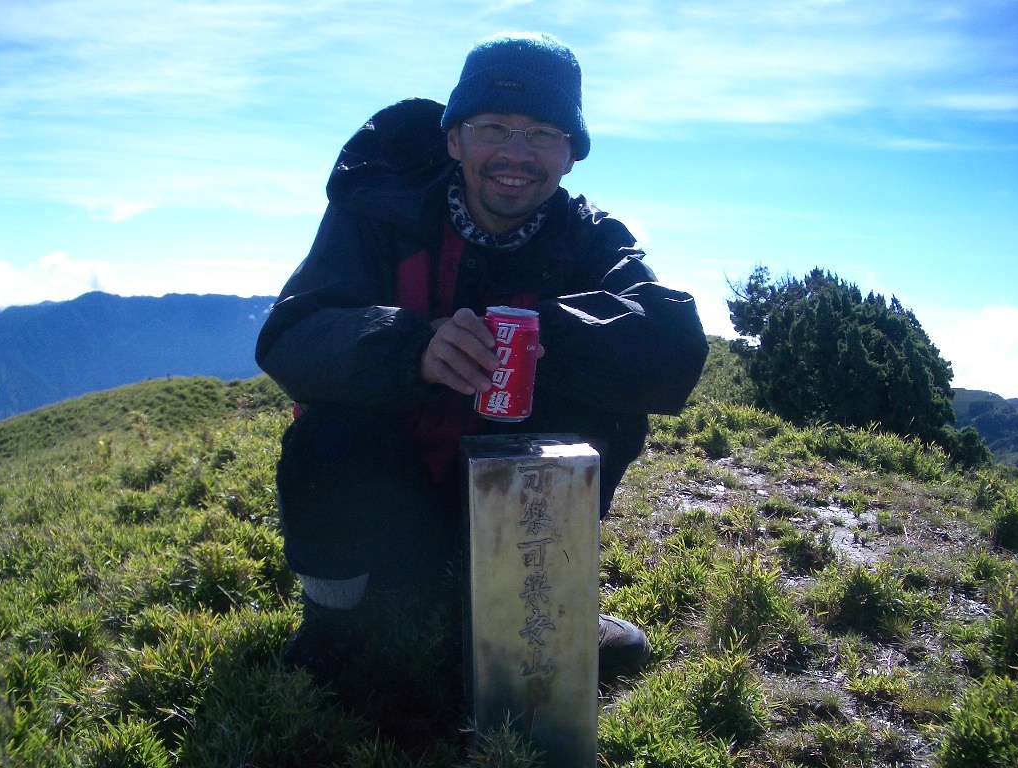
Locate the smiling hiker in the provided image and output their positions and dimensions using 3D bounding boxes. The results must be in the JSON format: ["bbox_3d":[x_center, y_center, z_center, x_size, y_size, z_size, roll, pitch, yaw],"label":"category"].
[{"bbox_3d":[-0.038,-0.041,1.486,0.600,0.880,0.660,0,7,-3],"label":"smiling hiker"}]

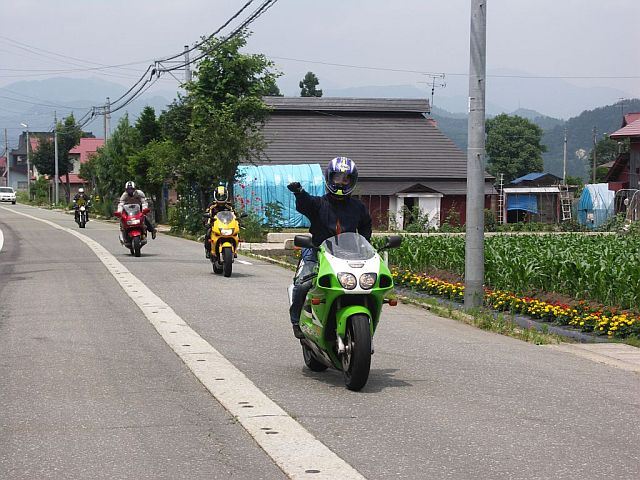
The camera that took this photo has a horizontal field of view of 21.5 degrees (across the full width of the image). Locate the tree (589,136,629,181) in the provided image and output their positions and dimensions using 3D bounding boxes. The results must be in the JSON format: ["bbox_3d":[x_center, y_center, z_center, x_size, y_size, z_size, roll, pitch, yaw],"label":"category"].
[{"bbox_3d":[24.300,-5.300,140.000,4.600,6.600,4.600,0,2,0],"label":"tree"}]

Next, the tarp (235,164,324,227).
[{"bbox_3d":[-1.750,-1.930,73.700,4.100,2.750,2.800,0,2,-16],"label":"tarp"}]

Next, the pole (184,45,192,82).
[{"bbox_3d":[-4.700,-3.600,60.000,0.260,6.600,0.260,0,2,0],"label":"pole"}]

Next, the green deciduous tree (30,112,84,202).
[{"bbox_3d":[-21.100,-6.480,135.000,4.300,7.200,4.300,0,2,0],"label":"green deciduous tree"}]

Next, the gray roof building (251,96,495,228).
[{"bbox_3d":[1.100,-4.270,94.200,15.500,7.400,9.000,0,2,-12],"label":"gray roof building"}]

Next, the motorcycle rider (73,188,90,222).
[{"bbox_3d":[-9.500,-1.410,67.000,0.740,1.380,0.780,0,2,-10],"label":"motorcycle rider"}]

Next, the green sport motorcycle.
[{"bbox_3d":[0.125,0.490,12.620,0.750,1.140,2.050,0,2,-12],"label":"green sport motorcycle"}]

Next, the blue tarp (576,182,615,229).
[{"bbox_3d":[12.600,-1.580,77.000,1.450,2.100,1.600,0,2,-16],"label":"blue tarp"}]

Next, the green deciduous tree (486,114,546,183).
[{"bbox_3d":[13.200,-5.000,115.000,4.600,7.000,4.600,0,2,0],"label":"green deciduous tree"}]

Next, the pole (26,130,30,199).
[{"bbox_3d":[-28.600,-7.500,165.000,0.270,7.100,0.270,0,2,0],"label":"pole"}]

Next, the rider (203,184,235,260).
[{"bbox_3d":[-1.790,-0.330,29.700,0.660,1.320,0.850,0,2,-10],"label":"rider"}]

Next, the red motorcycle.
[{"bbox_3d":[-4.370,-0.230,39.000,0.800,1.200,2.100,0,2,-11],"label":"red motorcycle"}]

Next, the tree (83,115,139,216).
[{"bbox_3d":[-11.800,-4.200,95.000,3.400,5.900,3.400,0,2,0],"label":"tree"}]

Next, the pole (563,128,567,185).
[{"bbox_3d":[18.100,-4.930,125.000,0.220,6.700,0.220,0,2,0],"label":"pole"}]

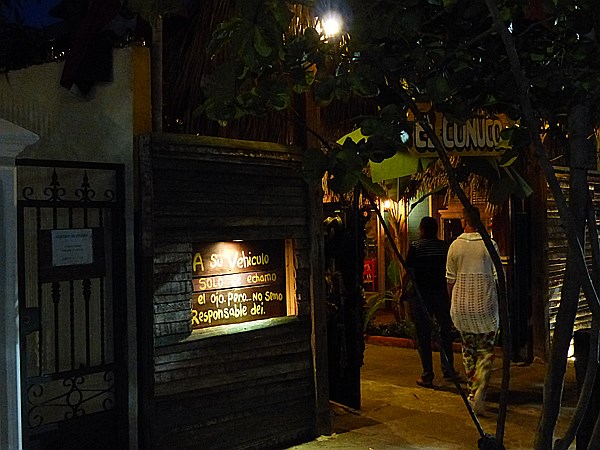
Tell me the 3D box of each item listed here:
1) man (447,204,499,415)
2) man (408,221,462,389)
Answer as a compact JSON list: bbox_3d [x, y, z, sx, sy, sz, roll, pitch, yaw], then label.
[{"bbox_3d":[1.485,0.720,6.220,0.510,1.740,0.520,-1,0,14],"label":"man"},{"bbox_3d":[1.335,0.760,7.300,0.540,1.690,0.430,-1,0,8],"label":"man"}]

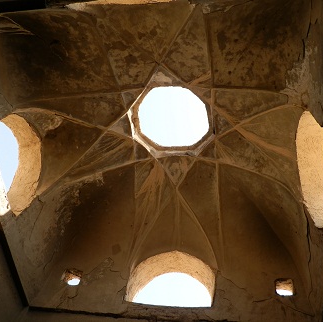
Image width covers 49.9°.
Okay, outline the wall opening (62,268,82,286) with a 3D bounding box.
[{"bbox_3d":[-1.270,1.767,5.060,0.279,0.304,0.217,-3,-69,11],"label":"wall opening"}]

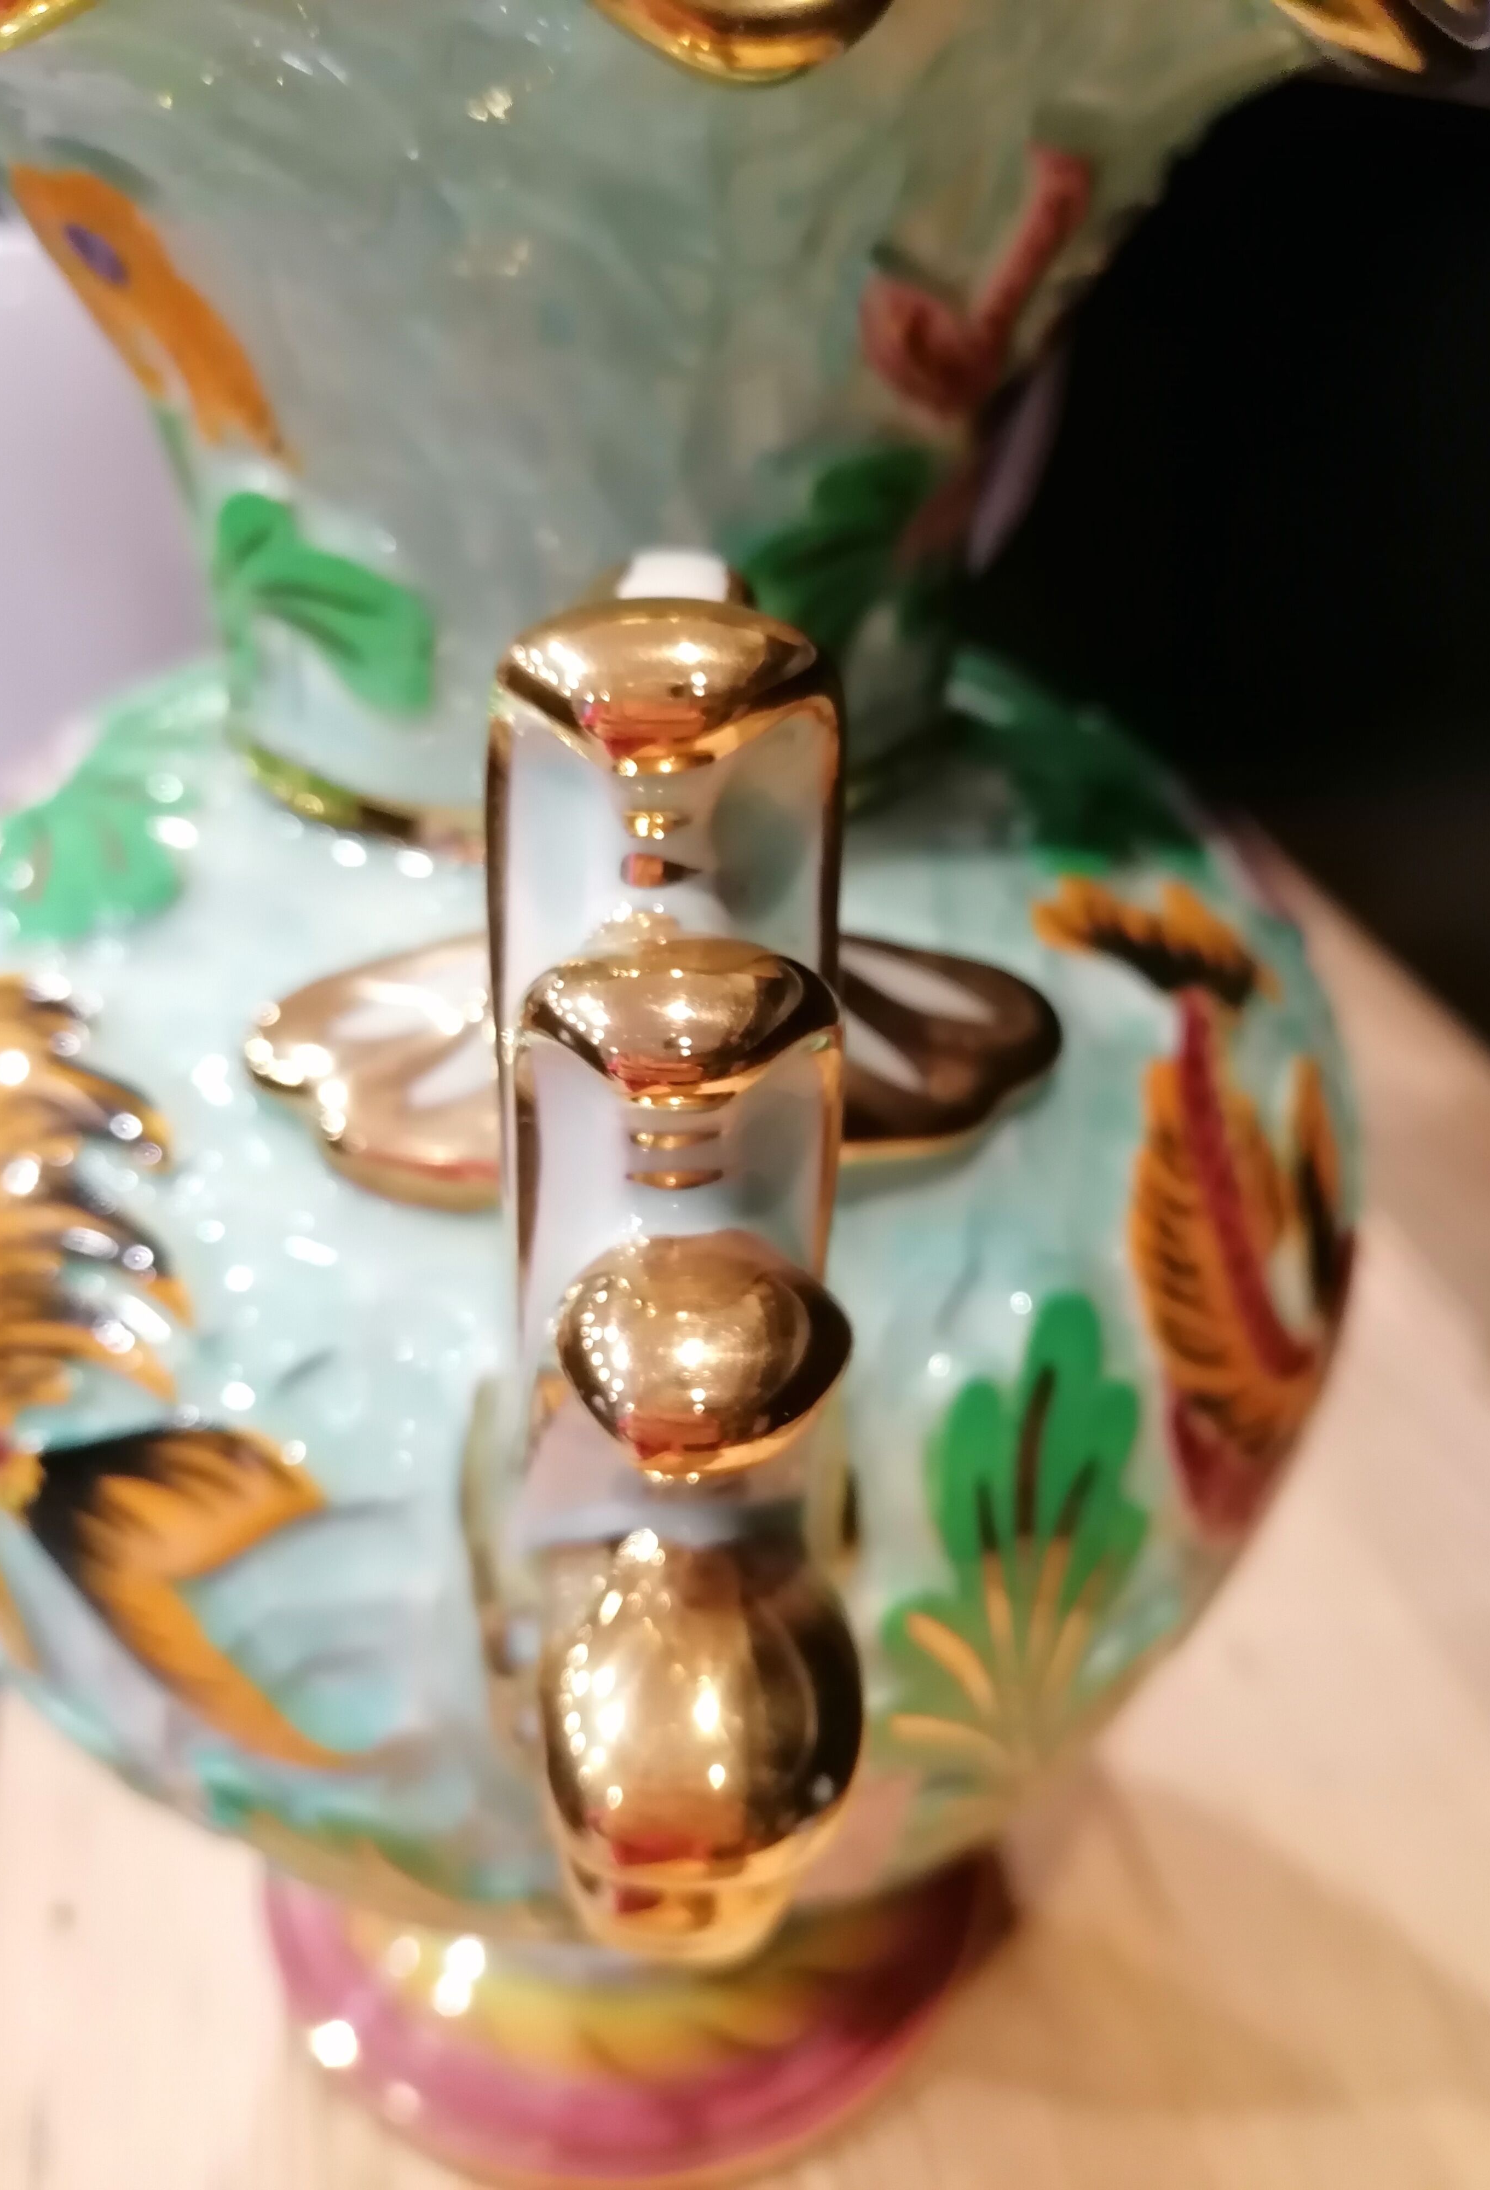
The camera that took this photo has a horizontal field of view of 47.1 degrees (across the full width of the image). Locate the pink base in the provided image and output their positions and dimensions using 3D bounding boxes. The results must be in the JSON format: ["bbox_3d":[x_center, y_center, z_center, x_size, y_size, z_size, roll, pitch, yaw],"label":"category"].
[{"bbox_3d":[-0.019,0.110,0.285,0.121,0.033,0.121,1,31,0],"label":"pink base"}]

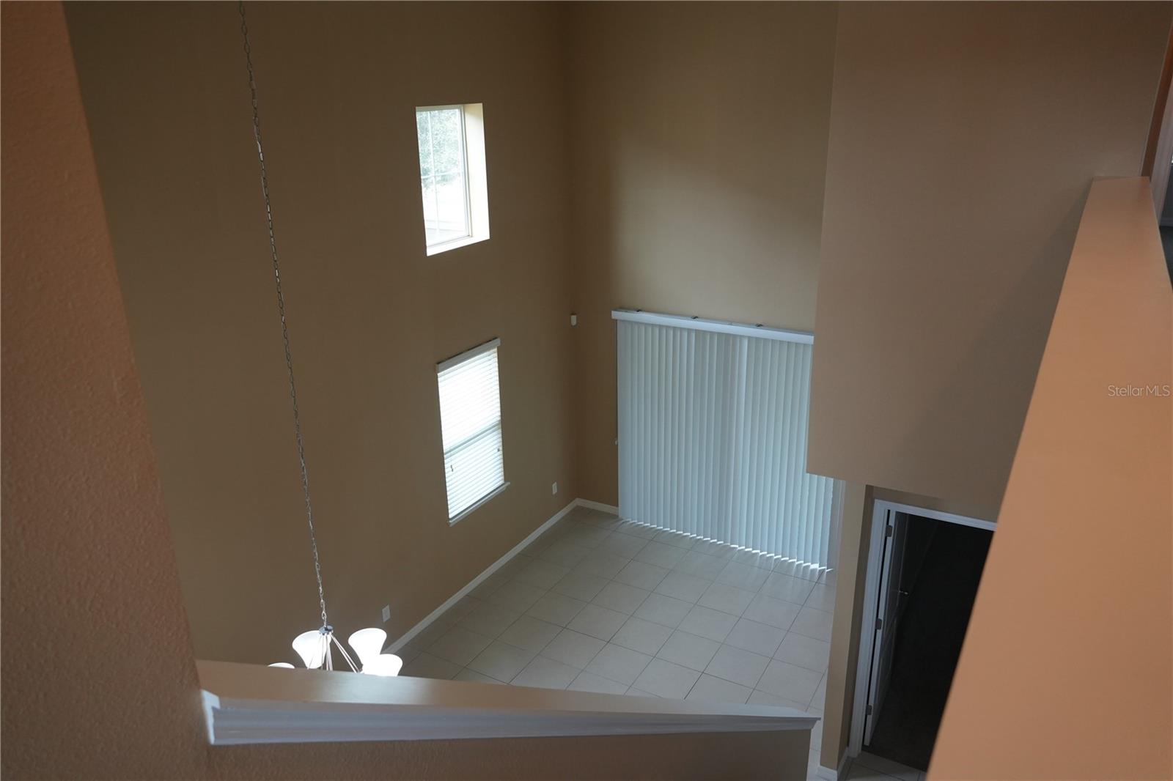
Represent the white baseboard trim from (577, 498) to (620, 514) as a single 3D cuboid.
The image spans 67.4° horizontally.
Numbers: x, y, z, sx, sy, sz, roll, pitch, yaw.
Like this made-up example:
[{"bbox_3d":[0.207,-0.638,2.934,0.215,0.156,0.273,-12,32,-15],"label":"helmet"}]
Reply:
[{"bbox_3d":[0.138,1.369,10.348,0.581,0.089,0.017,10,22,28],"label":"white baseboard trim"}]

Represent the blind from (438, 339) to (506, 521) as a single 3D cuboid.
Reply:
[{"bbox_3d":[-1.101,0.354,8.377,0.077,1.546,0.967,10,22,28],"label":"blind"}]

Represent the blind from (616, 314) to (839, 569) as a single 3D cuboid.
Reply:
[{"bbox_3d":[1.400,0.488,9.187,2.471,2.449,0.114,10,22,28],"label":"blind"}]

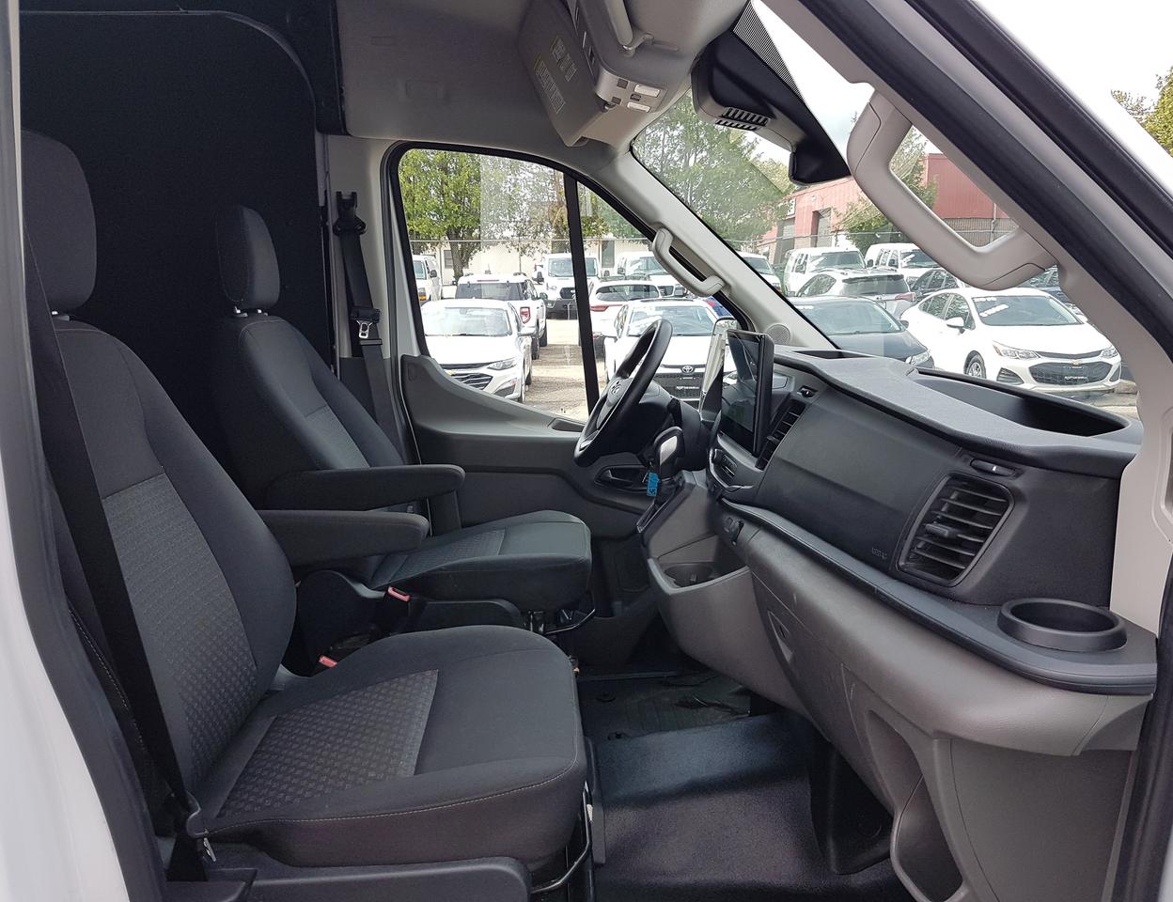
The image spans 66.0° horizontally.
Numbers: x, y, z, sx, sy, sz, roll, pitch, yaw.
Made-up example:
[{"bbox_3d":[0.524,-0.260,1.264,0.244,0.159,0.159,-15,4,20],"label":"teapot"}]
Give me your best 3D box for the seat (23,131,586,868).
[{"bbox_3d":[-0.375,0.018,1.213,0.790,0.870,0.540,0,10,0],"label":"seat"}]

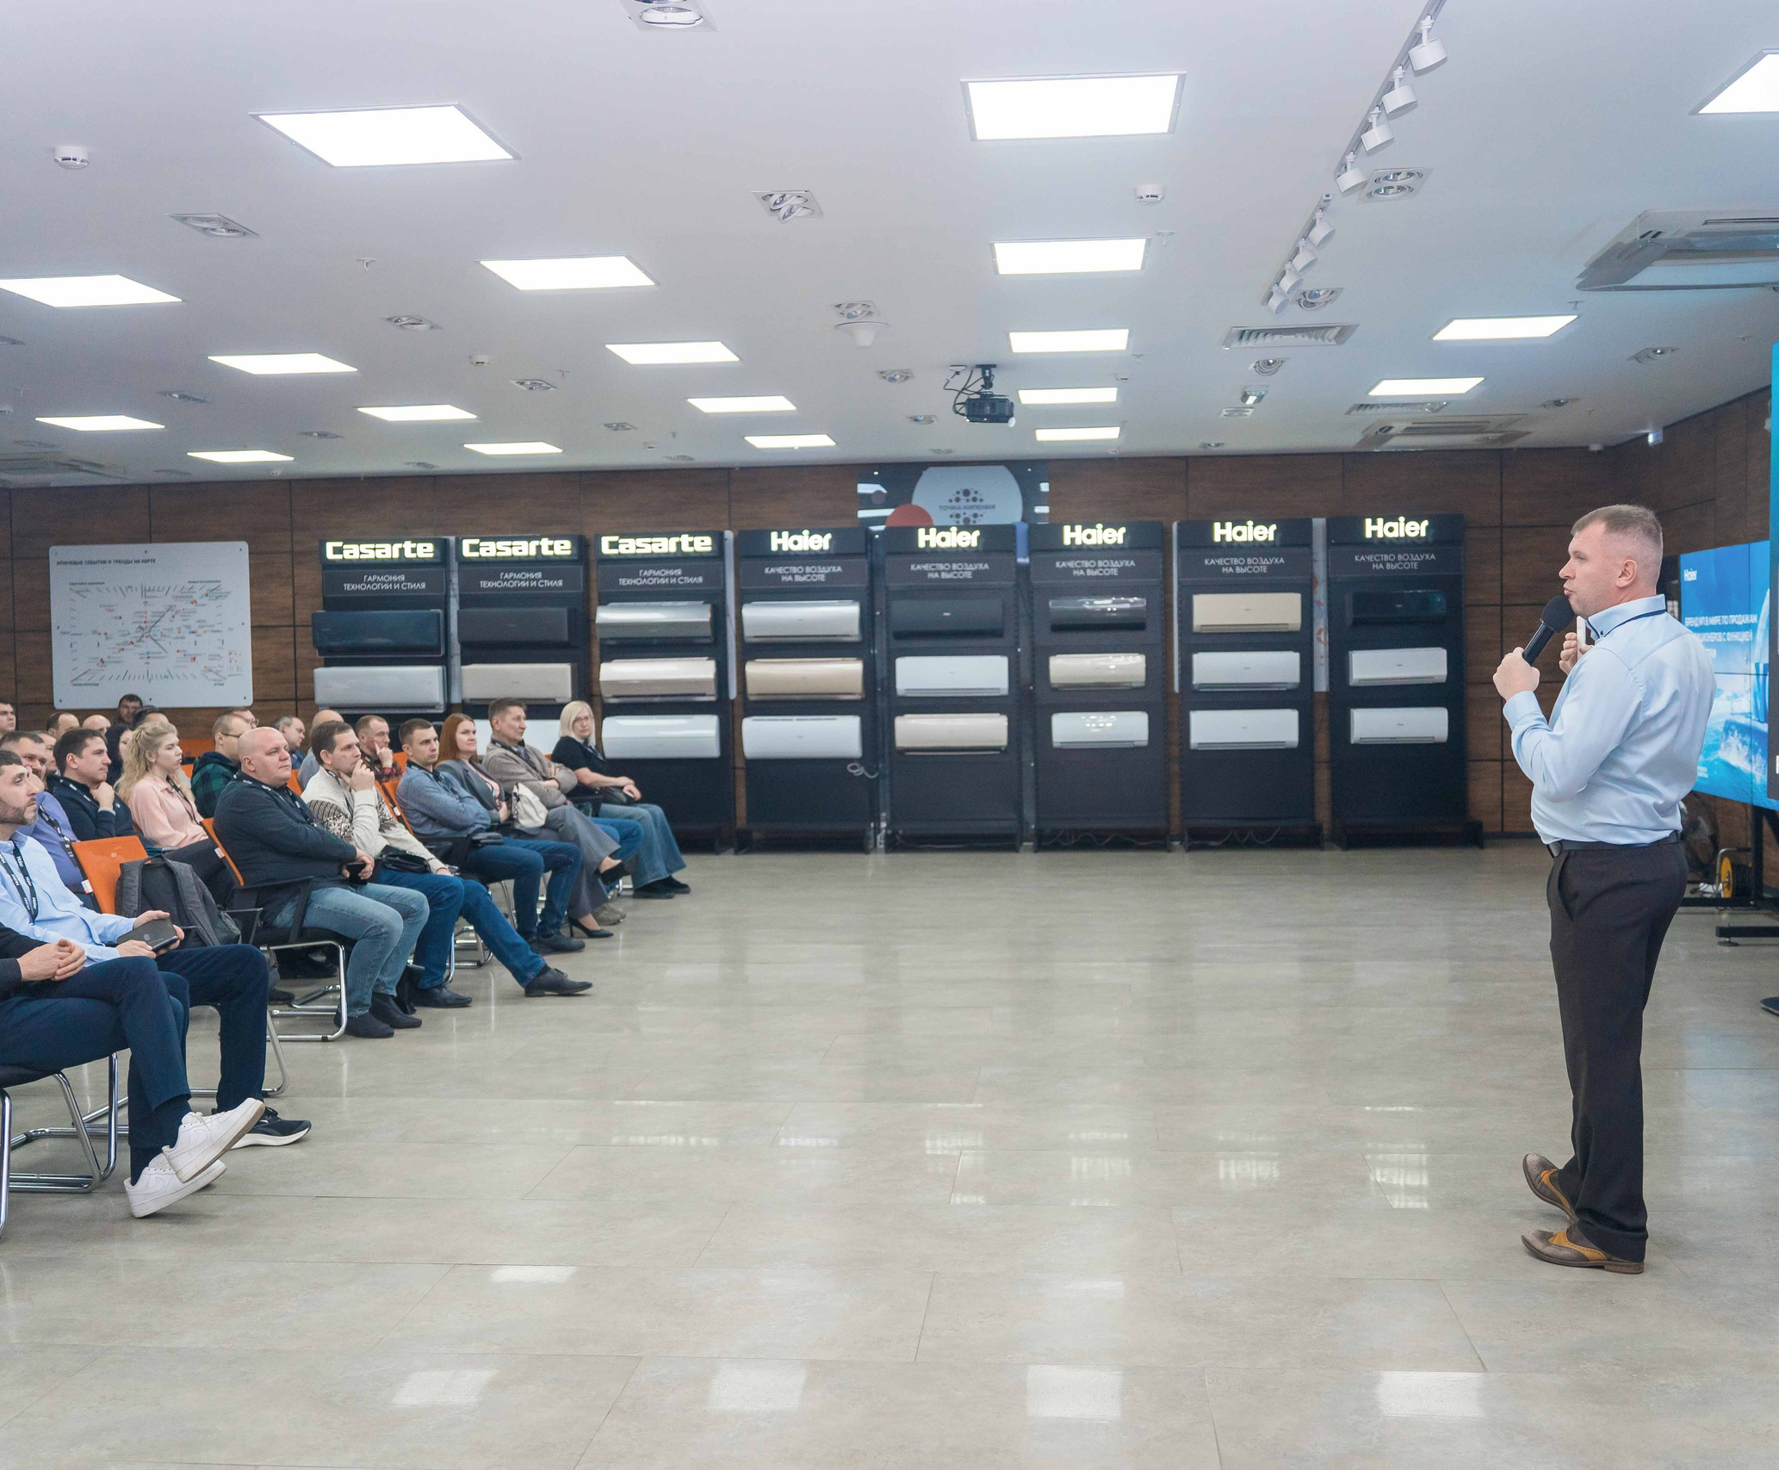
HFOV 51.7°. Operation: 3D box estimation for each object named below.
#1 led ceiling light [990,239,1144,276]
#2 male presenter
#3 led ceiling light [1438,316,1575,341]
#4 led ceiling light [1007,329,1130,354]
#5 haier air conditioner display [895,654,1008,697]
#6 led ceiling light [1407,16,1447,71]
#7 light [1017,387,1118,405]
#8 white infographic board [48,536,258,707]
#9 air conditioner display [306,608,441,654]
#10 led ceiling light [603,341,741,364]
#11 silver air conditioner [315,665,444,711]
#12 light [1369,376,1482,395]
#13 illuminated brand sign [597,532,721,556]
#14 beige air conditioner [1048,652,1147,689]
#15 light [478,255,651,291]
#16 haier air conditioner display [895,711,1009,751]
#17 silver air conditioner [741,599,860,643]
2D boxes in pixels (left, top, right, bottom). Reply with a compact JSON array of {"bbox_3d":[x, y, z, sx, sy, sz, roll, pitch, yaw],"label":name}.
[{"bbox_3d":[0.722,-1.914,7.325,0.590,0.040,0.580,-1,2,6],"label":"led ceiling light"},{"bbox_3d":[1.712,0.347,4.426,0.530,1.790,0.520,1,3,37],"label":"male presenter"},{"bbox_3d":[3.017,-2.007,9.049,0.590,0.030,0.590,-1,2,6],"label":"led ceiling light"},{"bbox_3d":[0.895,-1.959,9.149,0.595,0.030,0.595,-1,2,6],"label":"led ceiling light"},{"bbox_3d":[0.480,-0.457,14.235,0.870,0.308,0.210,-1,2,6],"label":"haier air conditioner display"},{"bbox_3d":[1.273,-1.634,4.342,0.095,0.130,0.095,0,2,5],"label":"led ceiling light"},{"bbox_3d":[1.075,-2.038,11.055,0.595,0.030,0.595,-1,2,6],"label":"light"},{"bbox_3d":[-6.141,-0.902,15.262,1.727,1.359,0.030,-1,2,6],"label":"white infographic board"},{"bbox_3d":[-4.077,-0.818,14.667,1.030,0.355,0.240,-1,2,6],"label":"air conditioner display"},{"bbox_3d":[-1.103,-1.968,9.445,0.590,0.040,0.580,-1,2,6],"label":"led ceiling light"},{"bbox_3d":[-4.147,-0.375,14.953,1.000,0.345,0.210,-1,2,5],"label":"silver air conditioner"},{"bbox_3d":[3.199,-2.088,10.987,0.590,0.030,0.590,-1,2,6],"label":"light"},{"bbox_3d":[-1.825,-1.498,14.521,0.885,0.155,0.060,-1,2,6],"label":"illuminated brand sign"},{"bbox_3d":[1.587,-0.484,13.984,0.722,0.265,0.205,-1,2,6],"label":"beige air conditioner"},{"bbox_3d":[-1.301,-1.891,7.512,0.590,0.040,0.580,-1,2,6],"label":"light"},{"bbox_3d":[0.476,-0.015,13.993,0.859,0.285,0.212,-1,2,6],"label":"haier air conditioner display"},{"bbox_3d":[-0.692,-0.896,14.602,0.926,0.316,0.210,-1,2,5],"label":"silver air conditioner"}]

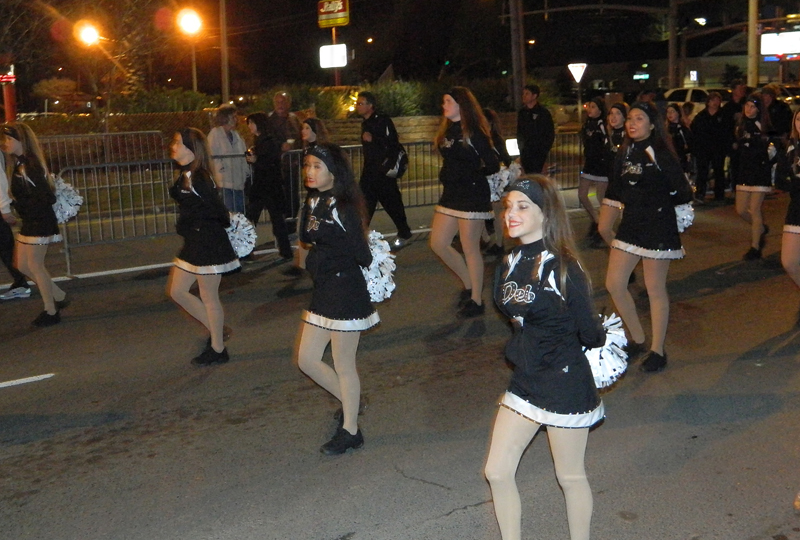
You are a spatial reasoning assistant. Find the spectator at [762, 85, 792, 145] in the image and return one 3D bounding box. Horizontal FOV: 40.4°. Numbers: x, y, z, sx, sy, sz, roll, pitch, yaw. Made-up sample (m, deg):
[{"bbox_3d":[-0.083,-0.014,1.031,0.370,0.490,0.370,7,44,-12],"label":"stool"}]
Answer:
[{"bbox_3d":[4.799,-1.550,14.172,0.520,1.690,0.360,7,13,37],"label":"spectator"}]

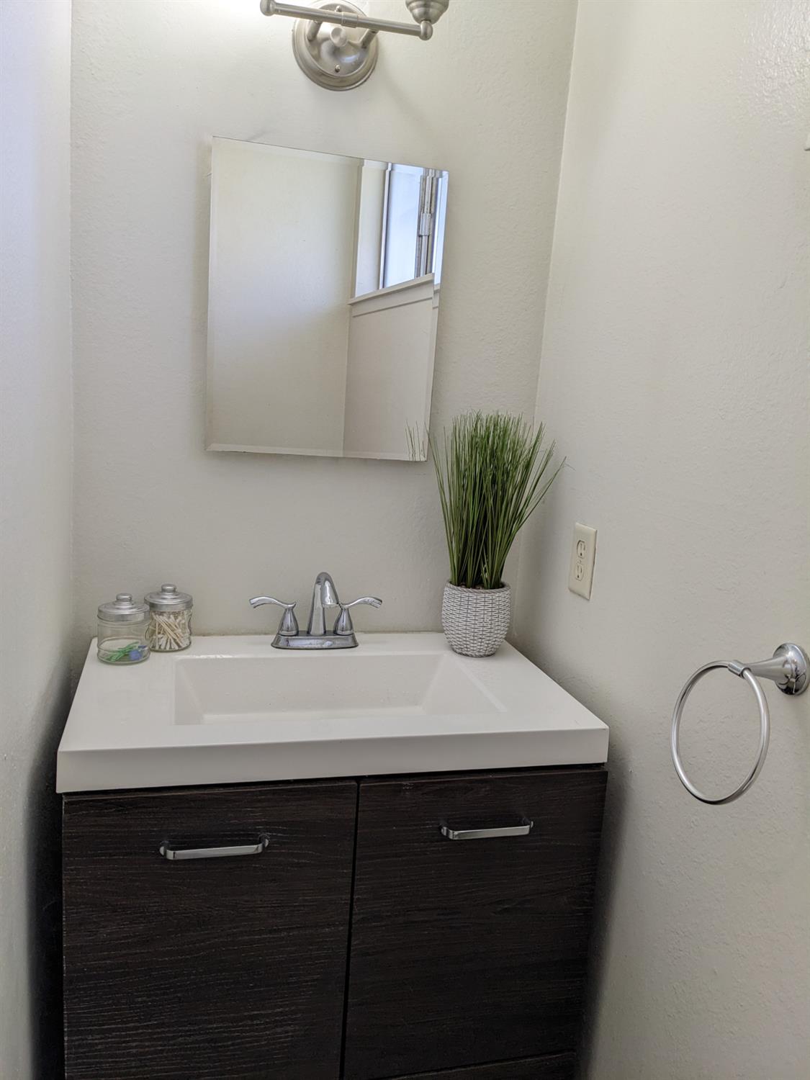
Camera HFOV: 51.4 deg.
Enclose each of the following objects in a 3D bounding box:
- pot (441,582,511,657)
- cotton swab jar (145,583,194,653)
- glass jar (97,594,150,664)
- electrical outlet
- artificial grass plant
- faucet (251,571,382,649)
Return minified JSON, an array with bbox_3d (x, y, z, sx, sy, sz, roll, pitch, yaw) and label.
[{"bbox_3d":[0.133,0.144,1.548,0.127,0.122,0.127,4,10,-1],"label":"pot"},{"bbox_3d":[-0.410,0.132,1.462,0.081,0.105,0.081,1,10,-15],"label":"cotton swab jar"},{"bbox_3d":[-0.464,0.141,1.393,0.083,0.104,0.083,1,10,-15],"label":"glass jar"},{"bbox_3d":[0.296,0.035,1.415,0.008,0.117,0.076,1,10,-15],"label":"electrical outlet"},{"bbox_3d":[0.152,-0.067,1.506,0.240,0.325,0.225,1,10,-15],"label":"artificial grass plant"},{"bbox_3d":[-0.145,0.125,1.477,0.240,0.148,0.147,1,10,-15],"label":"faucet"}]

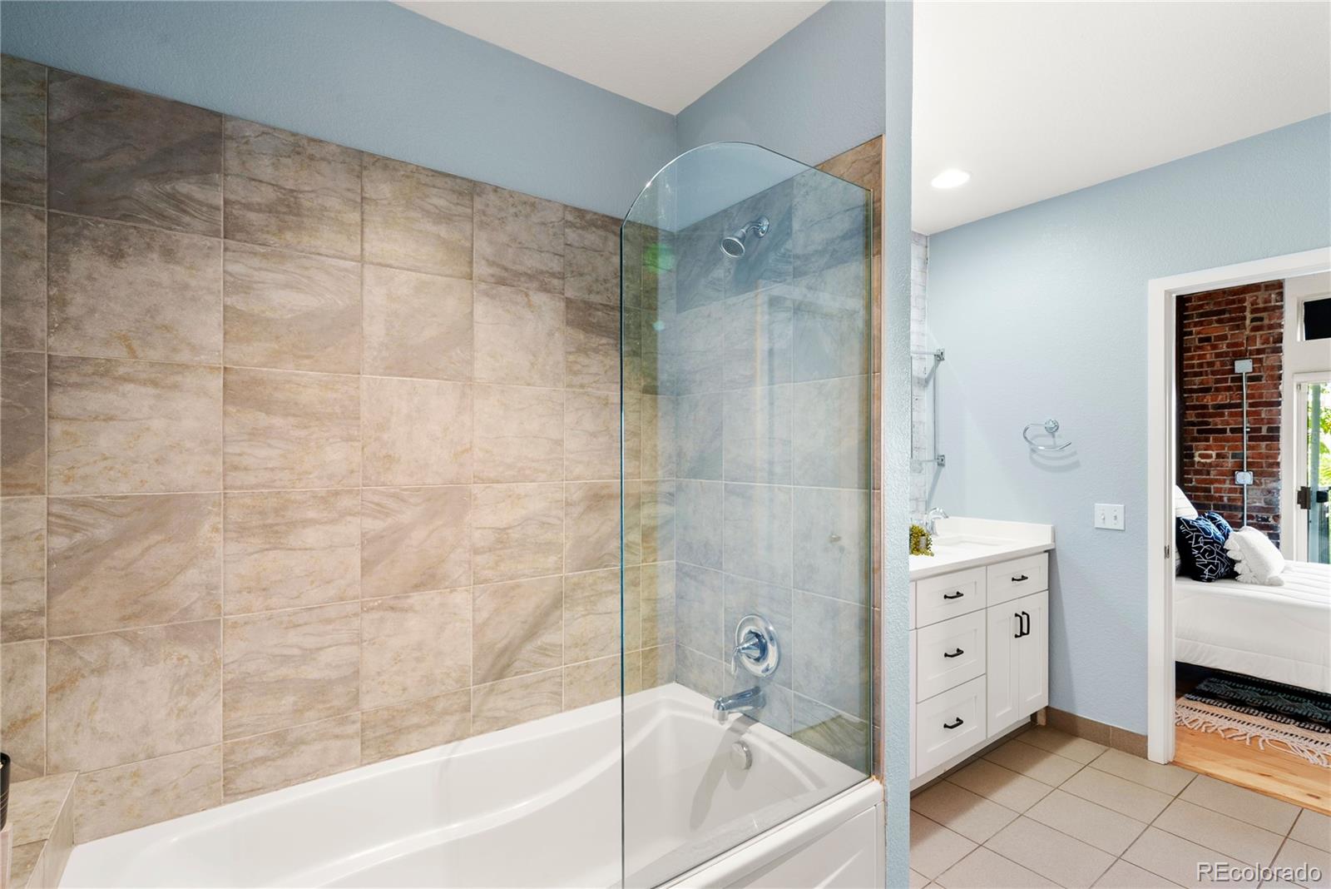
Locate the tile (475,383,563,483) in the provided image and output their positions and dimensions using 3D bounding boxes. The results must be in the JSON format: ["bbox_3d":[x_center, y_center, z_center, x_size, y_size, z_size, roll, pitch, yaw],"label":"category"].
[{"bbox_3d":[-0.464,-0.033,1.892,0.301,0.305,0.010,0,-1,-35],"label":"tile"}]

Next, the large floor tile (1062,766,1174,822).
[{"bbox_3d":[1.801,1.398,2.365,0.296,0.010,0.300,0,-1,-36],"label":"large floor tile"}]

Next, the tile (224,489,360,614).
[{"bbox_3d":[-0.961,0.270,1.534,0.302,0.302,0.010,0,-1,-36],"label":"tile"}]

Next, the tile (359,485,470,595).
[{"bbox_3d":[-0.706,0.272,1.696,0.300,0.302,0.010,0,-1,-36],"label":"tile"}]

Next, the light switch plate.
[{"bbox_3d":[2.028,0.334,2.706,0.010,0.115,0.116,0,-1,-35],"label":"light switch plate"}]

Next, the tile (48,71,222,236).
[{"bbox_3d":[-1.195,-0.647,1.352,0.300,0.302,0.010,0,-1,-36],"label":"tile"}]

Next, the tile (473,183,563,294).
[{"bbox_3d":[-0.459,-0.642,1.879,0.300,0.302,0.010,0,-1,-36],"label":"tile"}]

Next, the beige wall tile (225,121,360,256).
[{"bbox_3d":[-0.958,-0.648,1.540,0.302,0.302,0.010,0,-1,-36],"label":"beige wall tile"}]

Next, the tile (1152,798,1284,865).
[{"bbox_3d":[1.983,1.402,2.126,0.302,0.011,0.302,0,0,-35],"label":"tile"}]

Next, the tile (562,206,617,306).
[{"bbox_3d":[-0.211,-0.642,2.074,0.302,0.302,0.010,0,-1,-36],"label":"tile"}]

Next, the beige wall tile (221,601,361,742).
[{"bbox_3d":[-0.964,0.578,1.537,0.301,0.303,0.011,0,0,-35],"label":"beige wall tile"}]

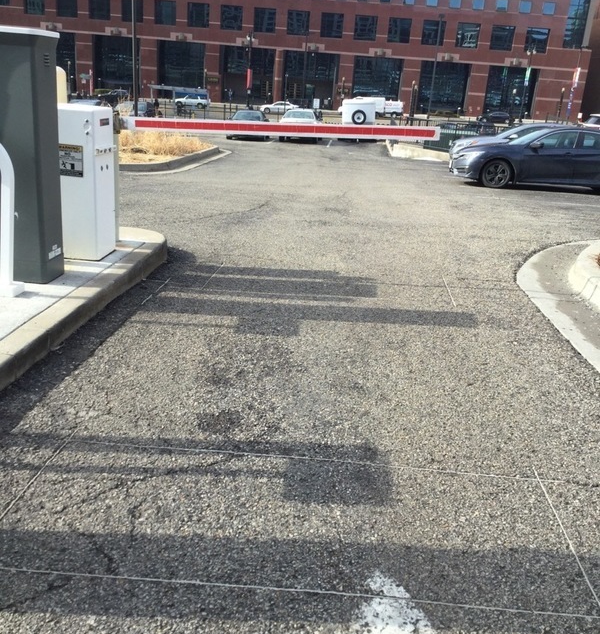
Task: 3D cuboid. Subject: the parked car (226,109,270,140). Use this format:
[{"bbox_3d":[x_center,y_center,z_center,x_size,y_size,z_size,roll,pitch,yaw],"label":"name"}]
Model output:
[{"bbox_3d":[-2.389,-9.816,36.131,1.800,1.380,4.600,5,20,2],"label":"parked car"}]

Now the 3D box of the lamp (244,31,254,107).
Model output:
[{"bbox_3d":[-6.240,-30.732,89.475,1.100,9.050,0.550,4,20,0],"label":"lamp"}]

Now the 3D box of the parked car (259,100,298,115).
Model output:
[{"bbox_3d":[-2.432,-24.833,85.000,4.750,1.430,1.800,5,20,2],"label":"parked car"}]

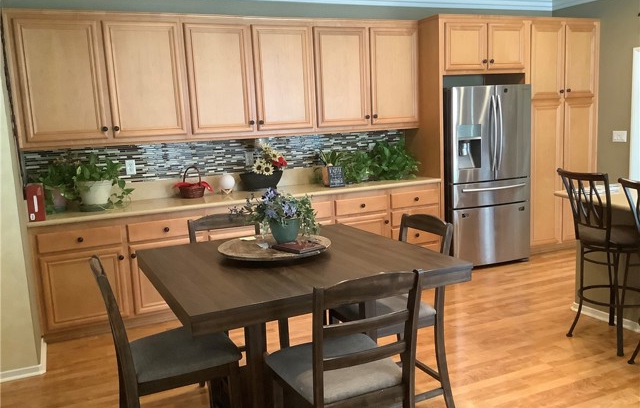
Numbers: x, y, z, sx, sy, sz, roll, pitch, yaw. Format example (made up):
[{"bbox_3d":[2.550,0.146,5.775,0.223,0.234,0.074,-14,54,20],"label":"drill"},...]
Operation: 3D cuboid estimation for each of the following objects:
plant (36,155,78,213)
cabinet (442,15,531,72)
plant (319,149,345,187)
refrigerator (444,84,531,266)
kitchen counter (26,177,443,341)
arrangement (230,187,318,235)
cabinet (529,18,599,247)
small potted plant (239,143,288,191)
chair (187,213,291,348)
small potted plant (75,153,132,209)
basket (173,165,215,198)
[{"bbox_3d":[-1.930,-0.153,4.221,0.280,0.415,0.290,-6,9,-24],"label":"plant"},{"bbox_3d":[1.449,-1.516,5.627,1.005,0.525,0.615,-6,9,-23],"label":"cabinet"},{"bbox_3d":[0.102,-0.330,5.088,0.210,0.320,0.200,-6,9,-24],"label":"plant"},{"bbox_3d":[1.532,-0.262,5.731,0.916,1.758,0.725,-6,9,-23],"label":"refrigerator"},{"bbox_3d":[-0.527,0.354,4.896,3.393,0.914,0.650,-6,9,-24],"label":"kitchen counter"},{"bbox_3d":[-0.221,0.053,2.726,0.410,0.280,0.340,-4,8,-8],"label":"arrangement"},{"bbox_3d":[2.345,-0.687,6.093,0.965,2.354,0.617,-6,9,-24],"label":"cabinet"},{"bbox_3d":[-0.503,-0.334,5.150,0.420,0.425,0.200,-6,9,-23],"label":"small potted plant"},{"bbox_3d":[-0.413,0.566,3.117,0.440,0.985,0.520,-6,9,-21],"label":"chair"},{"bbox_3d":[-1.615,-0.176,4.272,0.410,0.416,0.380,-6,9,-24],"label":"small potted plant"},{"bbox_3d":[-1.081,-0.194,4.901,0.330,0.275,0.200,-6,9,-23],"label":"basket"}]

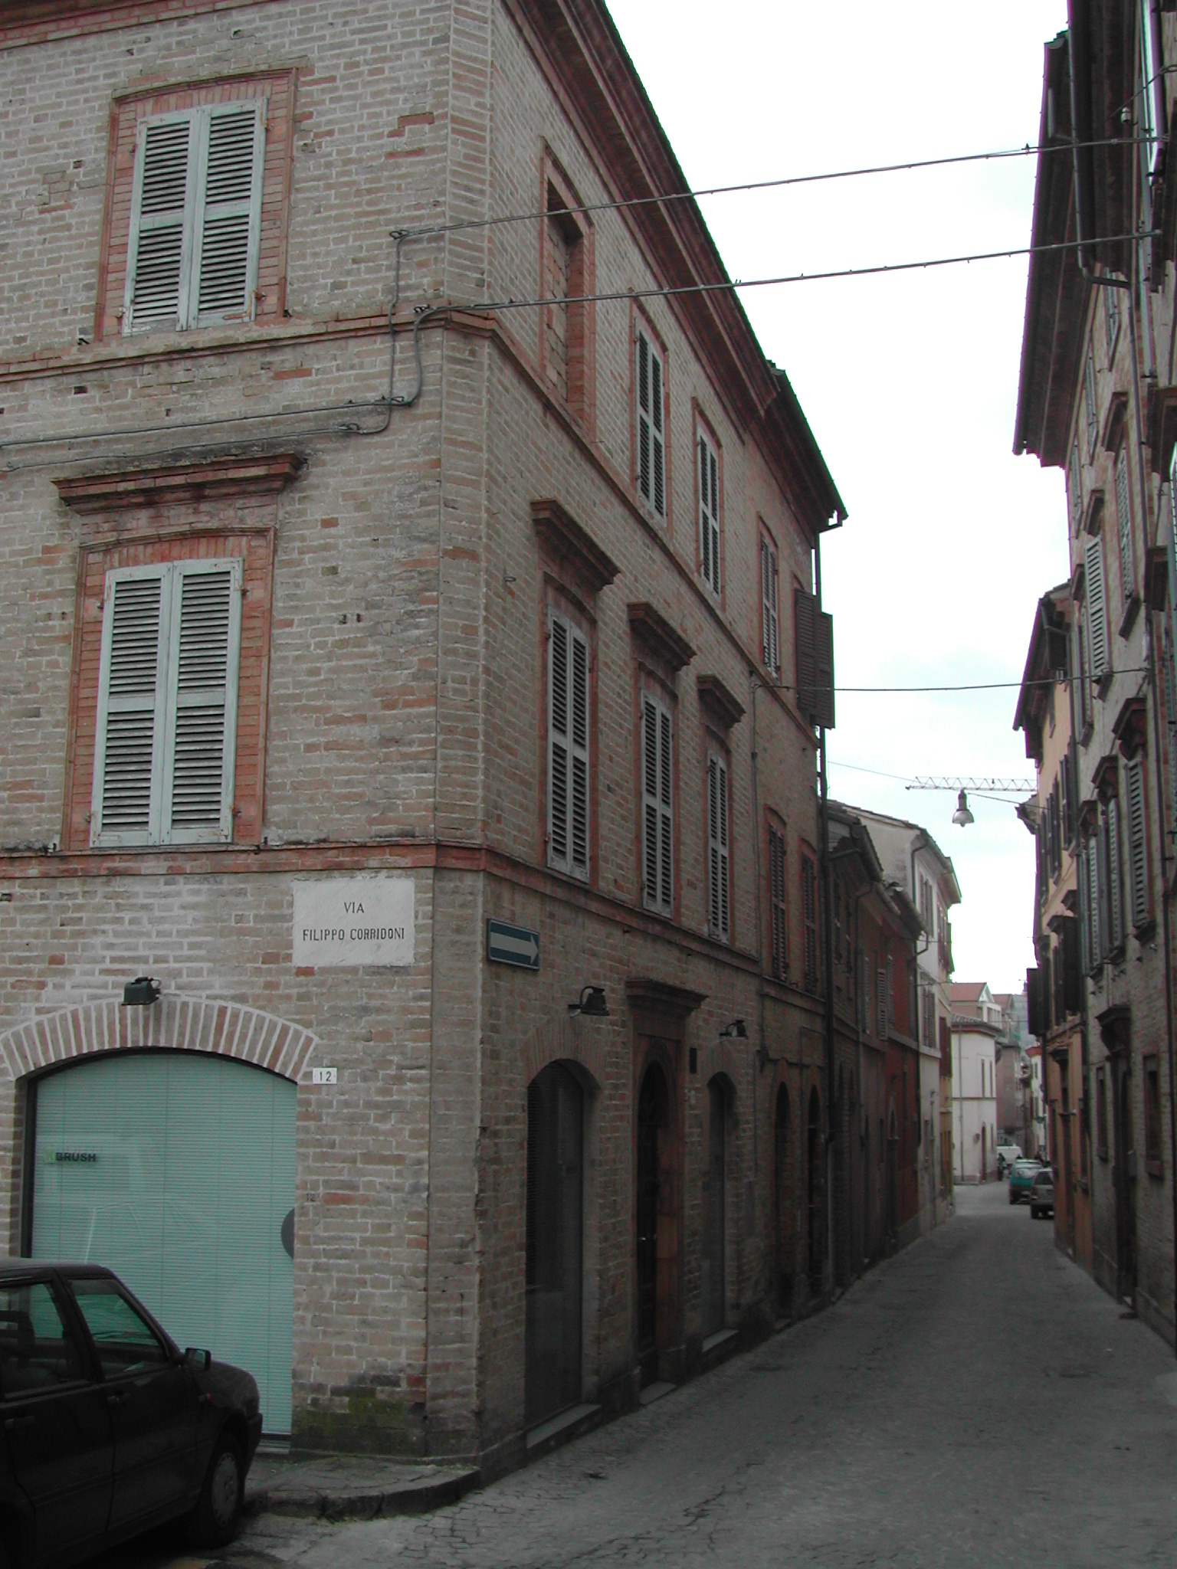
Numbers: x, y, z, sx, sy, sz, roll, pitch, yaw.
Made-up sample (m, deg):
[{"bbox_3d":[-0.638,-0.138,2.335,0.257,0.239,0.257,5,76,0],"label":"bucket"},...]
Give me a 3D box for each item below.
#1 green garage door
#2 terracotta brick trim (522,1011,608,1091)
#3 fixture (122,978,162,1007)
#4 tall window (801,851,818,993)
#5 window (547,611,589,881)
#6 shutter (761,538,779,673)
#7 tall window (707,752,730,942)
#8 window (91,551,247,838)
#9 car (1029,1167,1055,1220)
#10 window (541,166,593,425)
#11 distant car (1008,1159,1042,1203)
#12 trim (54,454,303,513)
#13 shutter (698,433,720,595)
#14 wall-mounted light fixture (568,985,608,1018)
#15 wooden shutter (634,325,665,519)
[{"bbox_3d":[-2.590,2.703,10.390,1.860,2.200,0.100,-3,-11,15],"label":"green garage door"},{"bbox_3d":[-0.193,1.815,11.710,0.150,0.490,1.930,-3,-11,16],"label":"terracotta brick trim"},{"bbox_3d":[-2.693,1.249,10.383,0.170,0.190,0.260,-3,-11,15],"label":"fixture"},{"bbox_3d":[2.898,1.832,22.601,0.090,1.781,1.038,-3,-11,16],"label":"tall window"},{"bbox_3d":[-0.165,-0.261,12.317,0.090,1.837,1.021,-3,-11,16],"label":"window"},{"bbox_3d":[2.145,-2.082,20.248,0.070,1.580,1.000,-3,-11,16],"label":"shutter"},{"bbox_3d":[1.283,0.634,17.159,0.060,1.837,0.950,-3,-11,16],"label":"tall window"},{"bbox_3d":[-2.654,-0.515,10.847,0.970,1.800,0.070,-3,-11,15],"label":"window"},{"bbox_3d":[13.721,11.914,50.516,1.580,1.420,3.750,-3,-12,15],"label":"car"},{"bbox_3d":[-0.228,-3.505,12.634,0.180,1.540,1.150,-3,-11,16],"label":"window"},{"bbox_3d":[14.941,13.481,58.643,1.530,1.480,3.550,-3,-11,16],"label":"distant car"},{"bbox_3d":[-2.654,-1.906,11.015,1.720,0.200,0.180,-3,-11,15],"label":"trim"},{"bbox_3d":[1.213,-2.760,17.489,0.060,1.542,0.986,-3,-11,16],"label":"shutter"},{"bbox_3d":[-0.001,1.527,12.042,0.240,0.200,0.190,-3,-11,16],"label":"wall-mounted light fixture"},{"bbox_3d":[0.526,-3.175,15.210,0.090,1.552,0.996,-3,-11,16],"label":"wooden shutter"}]

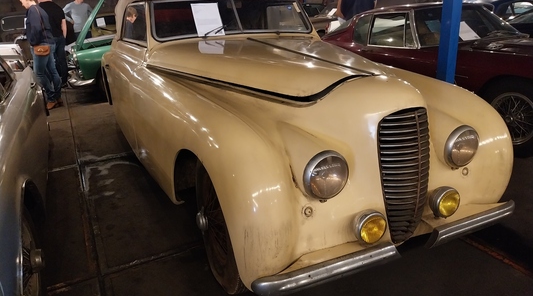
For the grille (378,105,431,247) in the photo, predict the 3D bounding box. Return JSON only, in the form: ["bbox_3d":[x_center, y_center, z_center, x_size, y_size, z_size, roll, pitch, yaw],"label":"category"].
[{"bbox_3d":[0.636,0.163,1.785,0.250,0.660,0.150,-12,22,-21],"label":"grille"}]

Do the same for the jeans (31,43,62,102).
[{"bbox_3d":[-3.336,-1.150,6.100,0.380,0.900,0.380,-10,21,-16],"label":"jeans"}]

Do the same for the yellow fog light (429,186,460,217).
[{"bbox_3d":[0.849,0.259,1.905,0.145,0.150,0.115,-12,22,-21],"label":"yellow fog light"}]

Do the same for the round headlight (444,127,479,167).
[{"bbox_3d":[0.949,-0.002,1.945,0.210,0.215,0.110,-12,22,-21],"label":"round headlight"}]

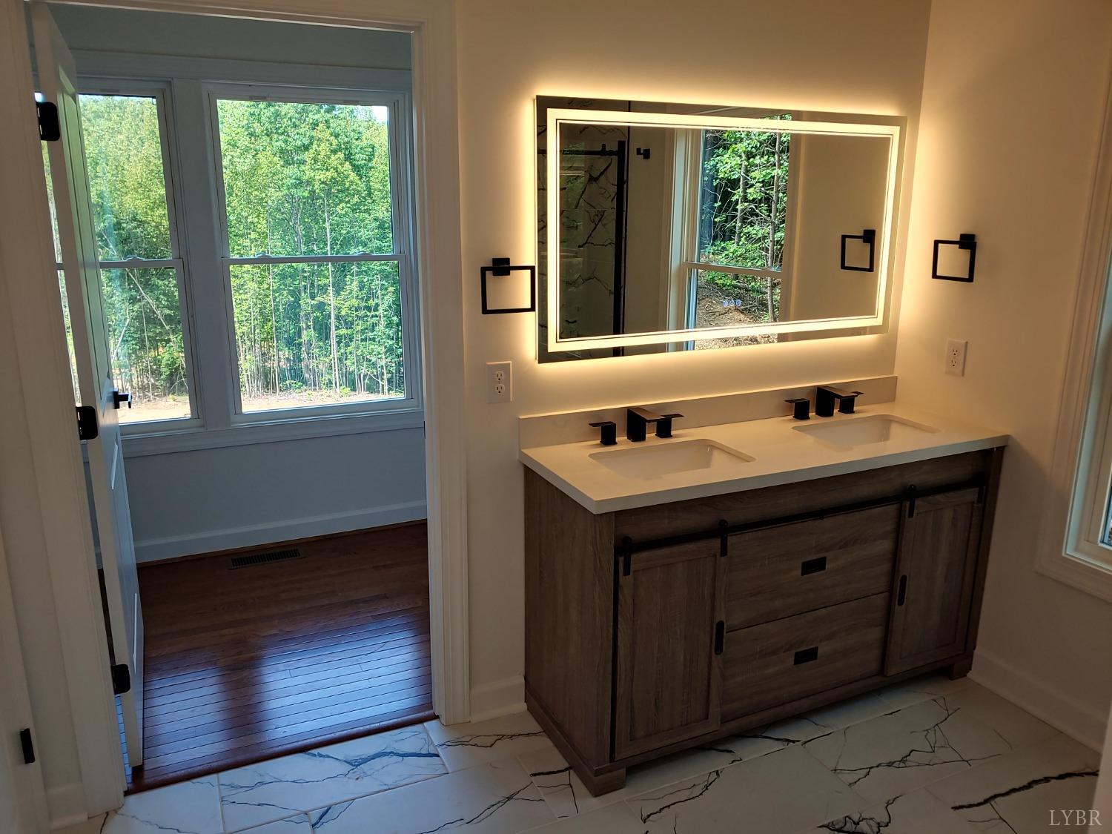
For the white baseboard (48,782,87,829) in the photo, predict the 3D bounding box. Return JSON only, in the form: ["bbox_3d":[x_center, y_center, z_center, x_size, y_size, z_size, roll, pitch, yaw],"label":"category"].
[{"bbox_3d":[-1.304,1.036,2.142,0.090,0.115,0.020,-6,15,-24],"label":"white baseboard"}]

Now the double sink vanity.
[{"bbox_3d":[0.694,0.461,2.670,1.549,0.998,0.508,-6,15,-24],"label":"double sink vanity"}]

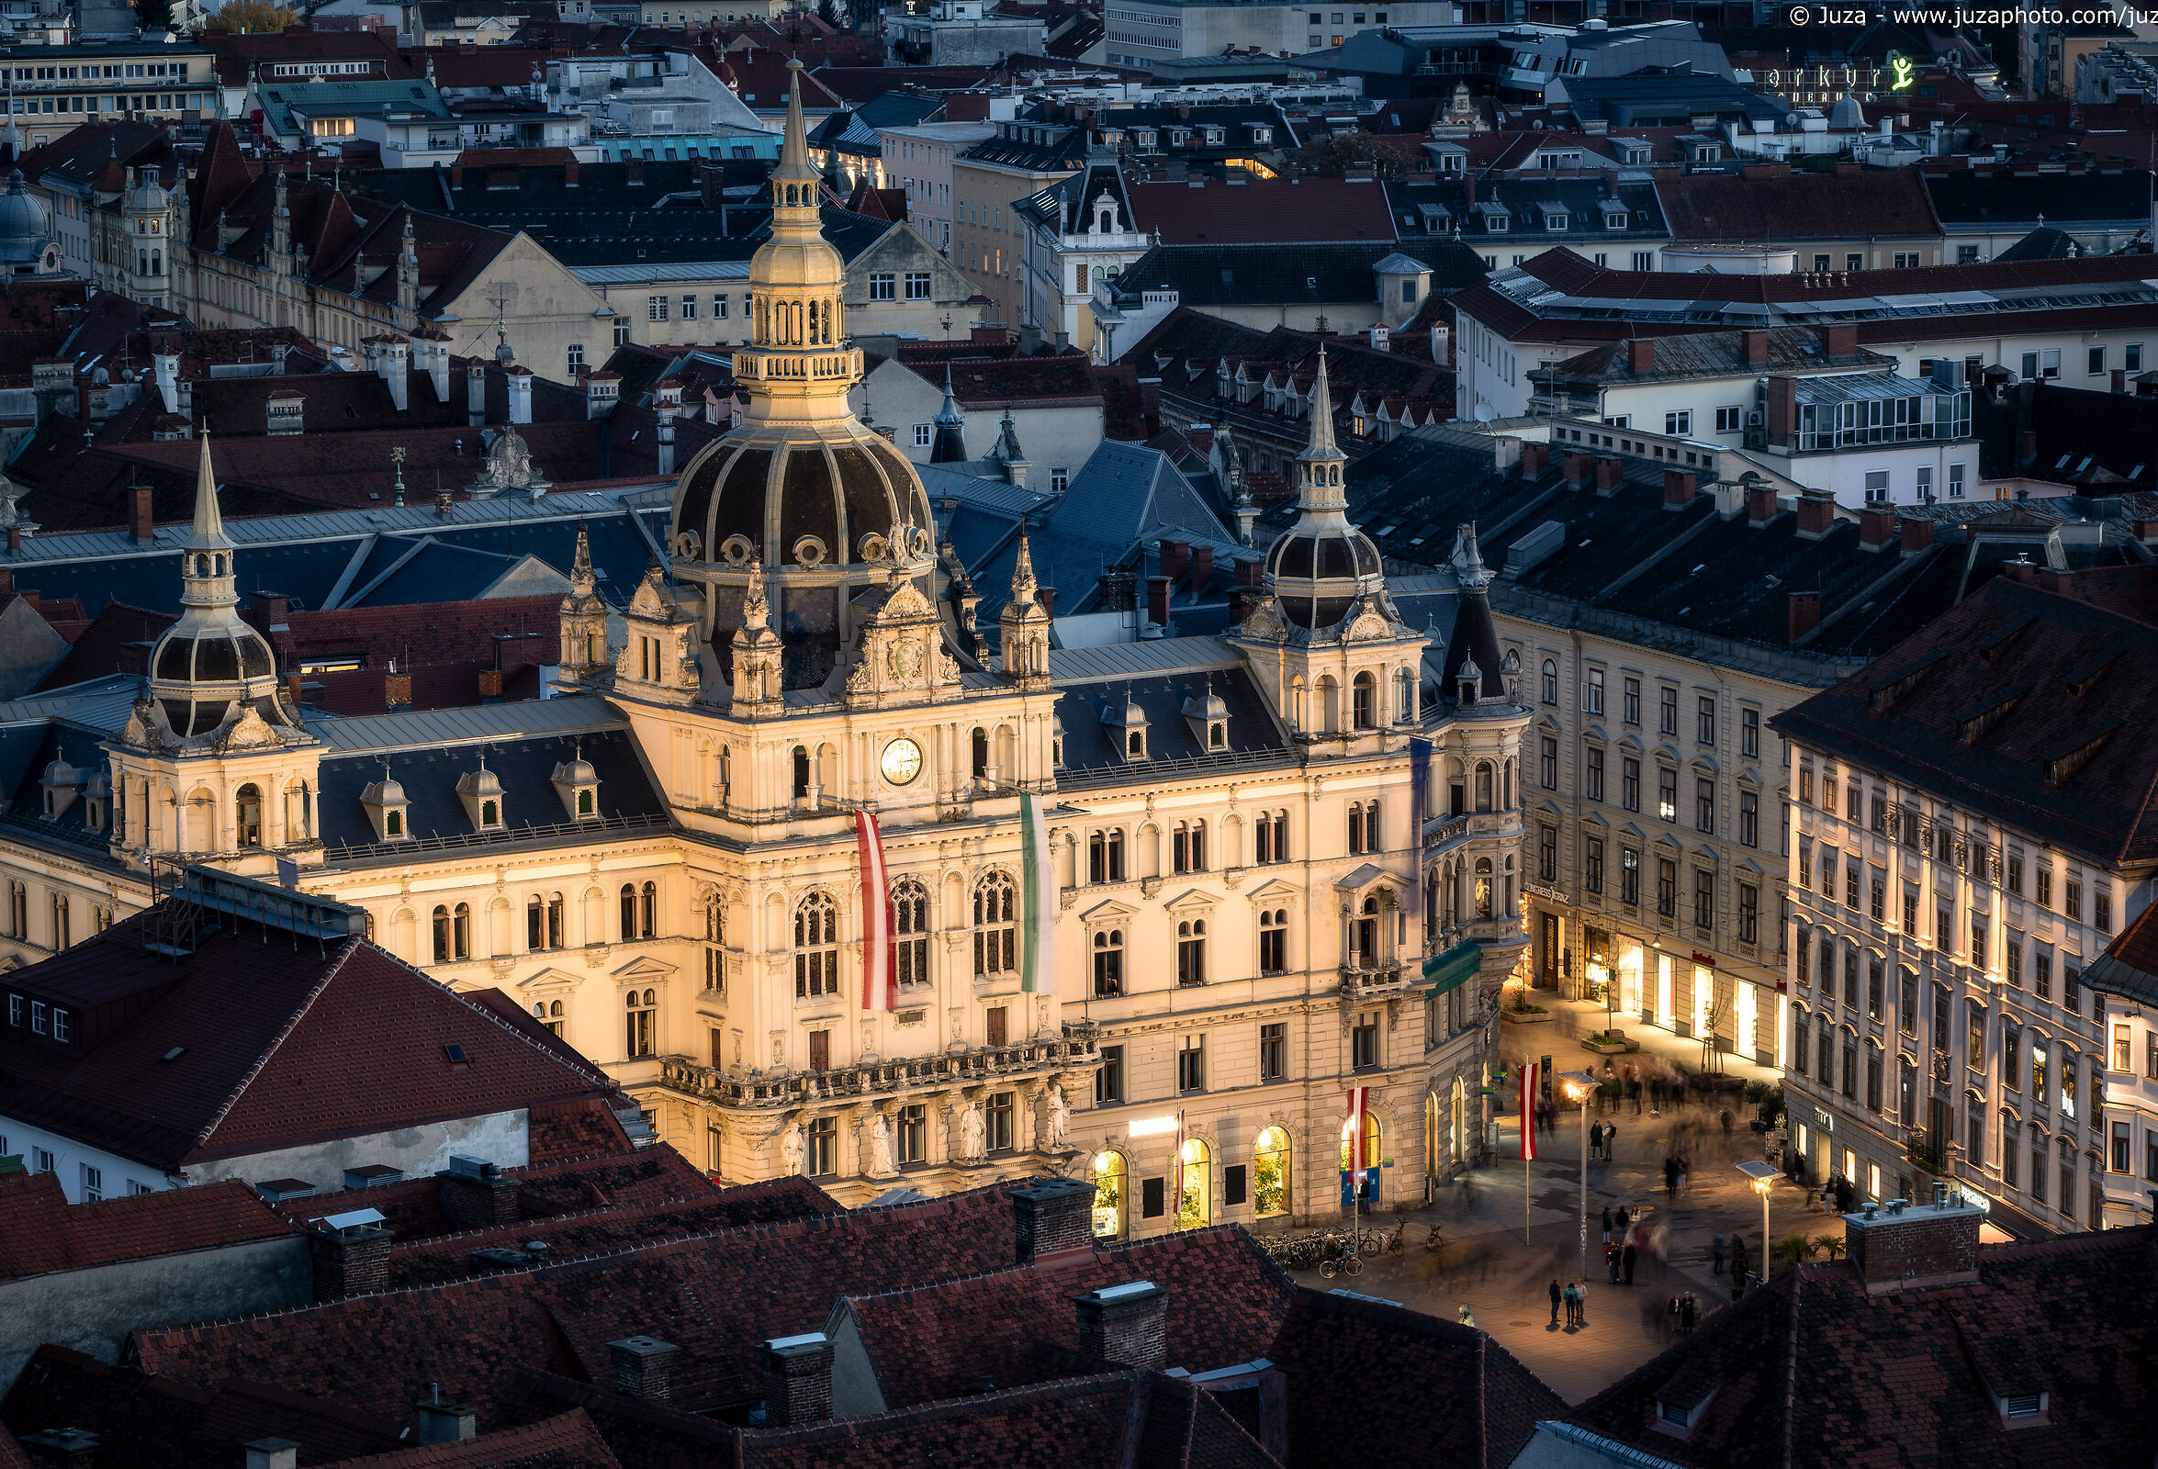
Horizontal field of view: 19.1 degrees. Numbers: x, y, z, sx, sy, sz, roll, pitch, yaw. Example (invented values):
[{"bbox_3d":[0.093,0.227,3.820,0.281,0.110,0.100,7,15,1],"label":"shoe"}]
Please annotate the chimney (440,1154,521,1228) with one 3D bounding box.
[{"bbox_3d":[-15.654,12.383,168.109,1.000,2.450,2.350,-8,11,-41],"label":"chimney"}]

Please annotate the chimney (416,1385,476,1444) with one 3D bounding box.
[{"bbox_3d":[-14.498,15.797,147.546,1.500,1.650,0.550,7,11,44],"label":"chimney"}]

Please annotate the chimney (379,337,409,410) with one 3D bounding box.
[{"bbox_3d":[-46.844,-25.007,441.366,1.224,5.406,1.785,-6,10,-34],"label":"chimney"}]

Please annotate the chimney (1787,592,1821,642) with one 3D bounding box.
[{"bbox_3d":[34.387,-5.585,305.308,1.180,2.420,0.800,-4,9,-24],"label":"chimney"}]

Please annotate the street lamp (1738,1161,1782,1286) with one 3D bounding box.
[{"bbox_3d":[27.372,21.477,257.612,1.836,8.772,1.836,-6,10,-34],"label":"street lamp"}]

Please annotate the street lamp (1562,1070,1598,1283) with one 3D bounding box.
[{"bbox_3d":[21.124,18.535,269.323,1.350,9.004,1.300,-6,10,-34],"label":"street lamp"}]

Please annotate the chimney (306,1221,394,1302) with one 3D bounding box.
[{"bbox_3d":[-18.271,13.293,161.606,1.500,2.200,1.400,-8,11,-41],"label":"chimney"}]

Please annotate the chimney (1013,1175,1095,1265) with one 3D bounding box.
[{"bbox_3d":[-0.590,11.938,156.650,1.850,1.700,1.030,-6,10,-34],"label":"chimney"}]

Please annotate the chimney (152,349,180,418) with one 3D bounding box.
[{"bbox_3d":[-62.563,-24.522,441.119,1.224,4.794,2.040,-6,10,-34],"label":"chimney"}]

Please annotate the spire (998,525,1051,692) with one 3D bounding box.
[{"bbox_3d":[-2.051,-5.144,256.015,1.500,6.700,1.500,-6,10,-34],"label":"spire"}]

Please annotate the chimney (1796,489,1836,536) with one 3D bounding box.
[{"bbox_3d":[38.077,-11.244,331.965,0.969,2.193,2.193,-4,9,-26],"label":"chimney"}]

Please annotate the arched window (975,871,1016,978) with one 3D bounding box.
[{"bbox_3d":[-3.502,7.909,268.602,2.132,4.488,0.357,-6,10,-34],"label":"arched window"}]

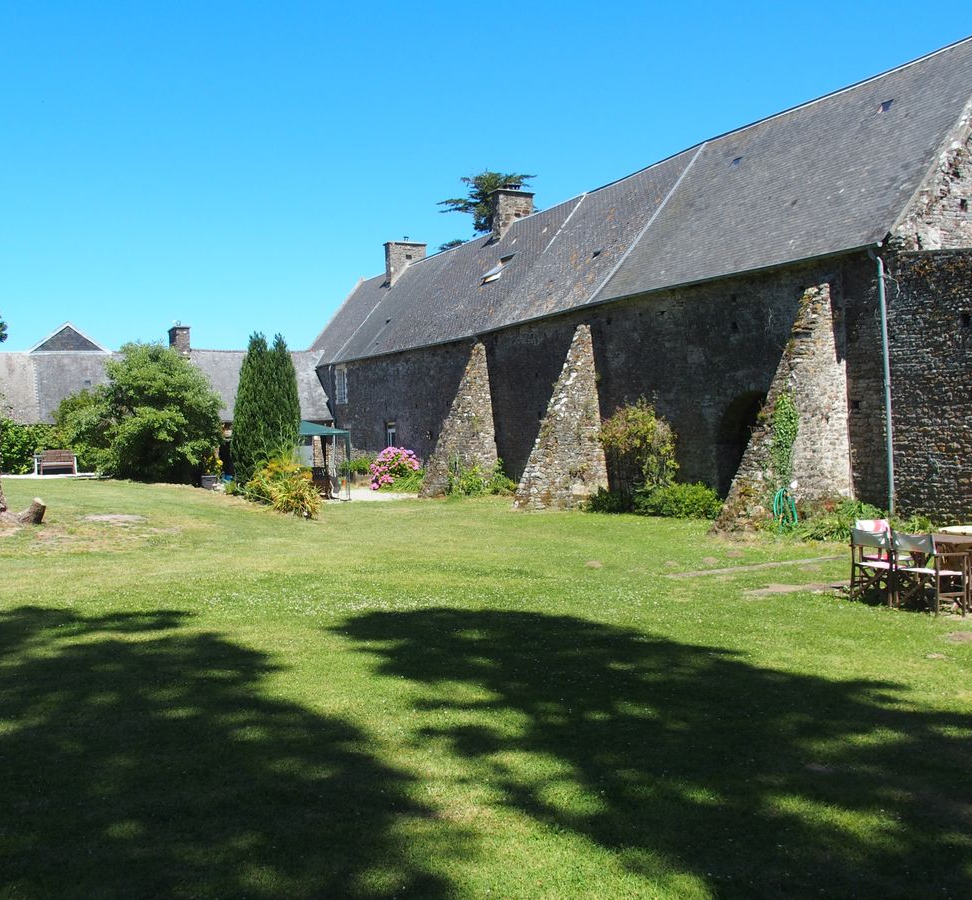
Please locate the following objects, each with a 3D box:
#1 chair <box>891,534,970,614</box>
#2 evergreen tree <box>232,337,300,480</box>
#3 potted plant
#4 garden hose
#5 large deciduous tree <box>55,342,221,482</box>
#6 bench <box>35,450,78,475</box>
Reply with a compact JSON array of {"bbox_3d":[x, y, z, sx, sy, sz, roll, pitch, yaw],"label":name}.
[{"bbox_3d":[4.760,1.290,10.430,0.480,0.860,0.590,-1,1,-21],"label":"chair"},{"bbox_3d":[-7.100,-1.270,31.200,2.200,4.950,2.100,-1,1,-13],"label":"evergreen tree"},{"bbox_3d":[-8.650,0.620,30.600,0.660,1.150,0.600,-1,1,-18],"label":"potted plant"},{"bbox_3d":[6.020,1.160,19.600,0.520,0.880,0.220,-1,1,-22],"label":"garden hose"},{"bbox_3d":[-12.100,-1.300,33.500,5.500,4.800,5.200,-1,1,-20],"label":"large deciduous tree"},{"bbox_3d":[-15.400,0.460,34.800,1.520,0.900,0.650,-1,1,-16],"label":"bench"}]

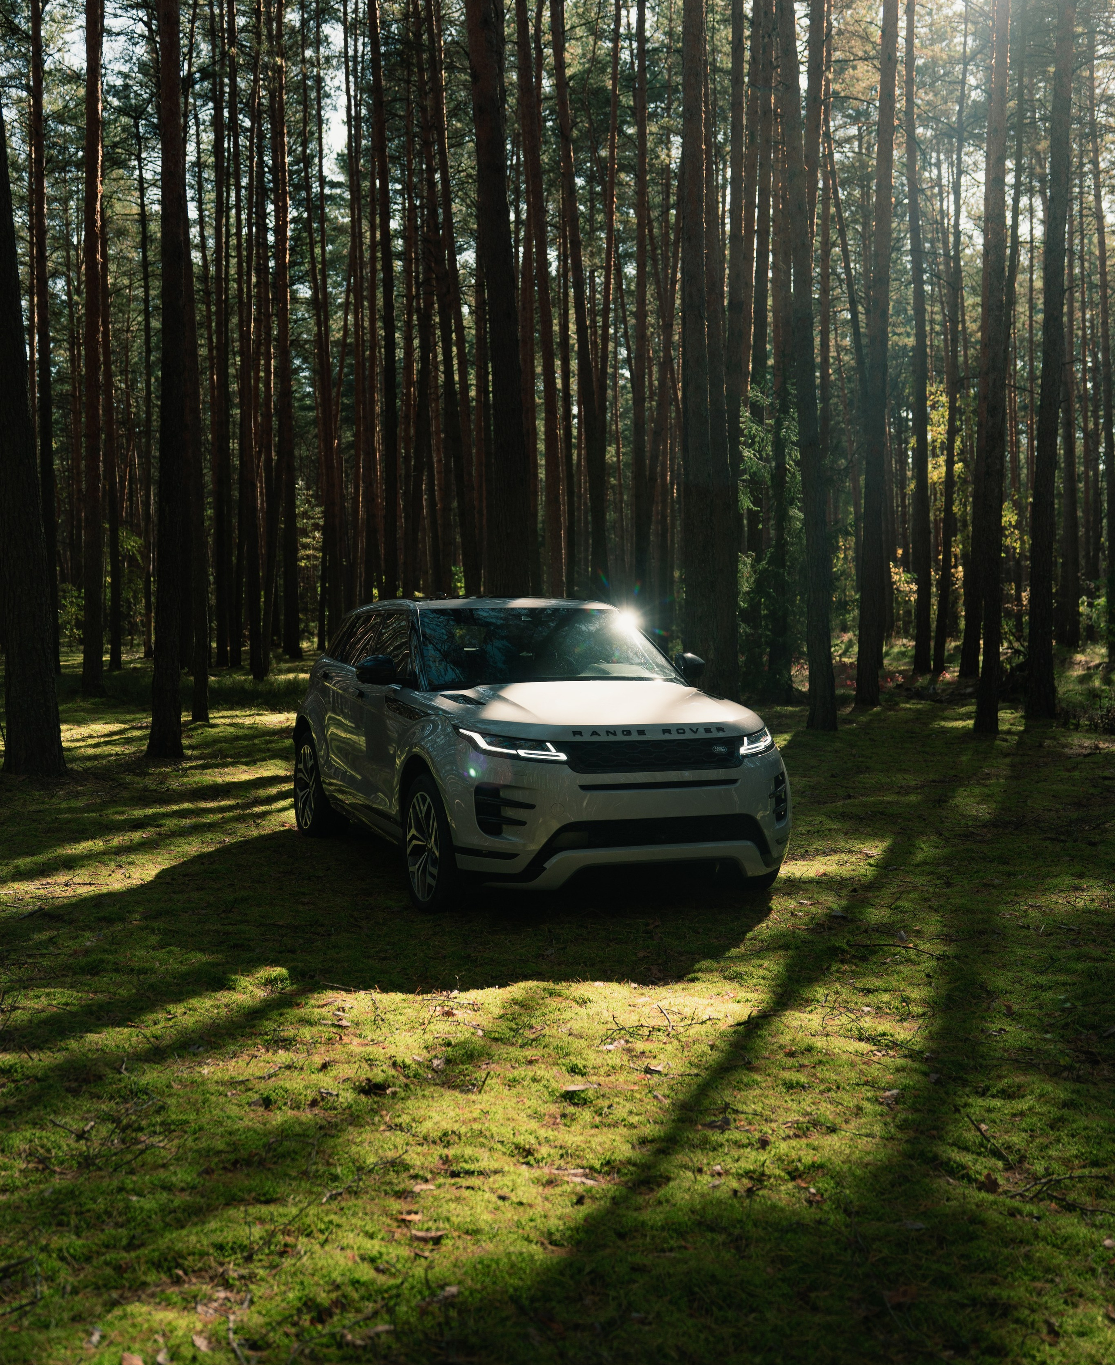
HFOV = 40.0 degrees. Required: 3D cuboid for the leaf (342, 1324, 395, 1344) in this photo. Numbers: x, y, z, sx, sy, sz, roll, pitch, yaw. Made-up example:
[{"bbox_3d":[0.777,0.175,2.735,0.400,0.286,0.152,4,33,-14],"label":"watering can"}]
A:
[{"bbox_3d":[-0.387,1.331,3.127,0.110,0.025,0.060,0,3,-8],"label":"leaf"}]

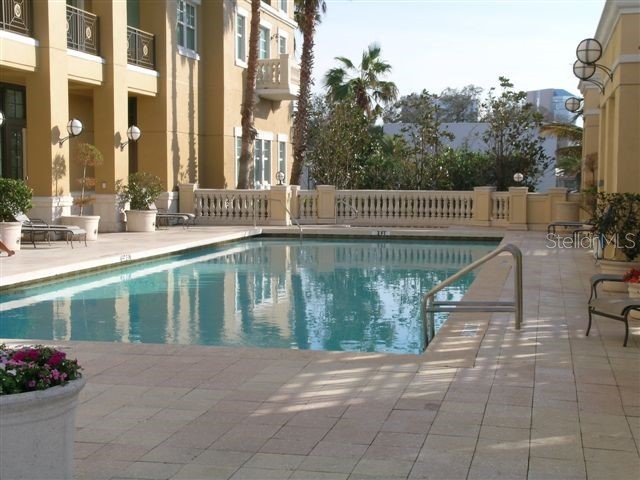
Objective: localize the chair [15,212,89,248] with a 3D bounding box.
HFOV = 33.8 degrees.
[{"bbox_3d":[-5.941,-0.247,22.840,1.620,0.820,0.680,1,4,12],"label":"chair"}]

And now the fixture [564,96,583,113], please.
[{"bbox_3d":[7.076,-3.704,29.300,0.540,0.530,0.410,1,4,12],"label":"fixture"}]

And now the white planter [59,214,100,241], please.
[{"bbox_3d":[-5.837,-0.294,25.610,0.970,0.570,0.970,1,4,12],"label":"white planter"}]

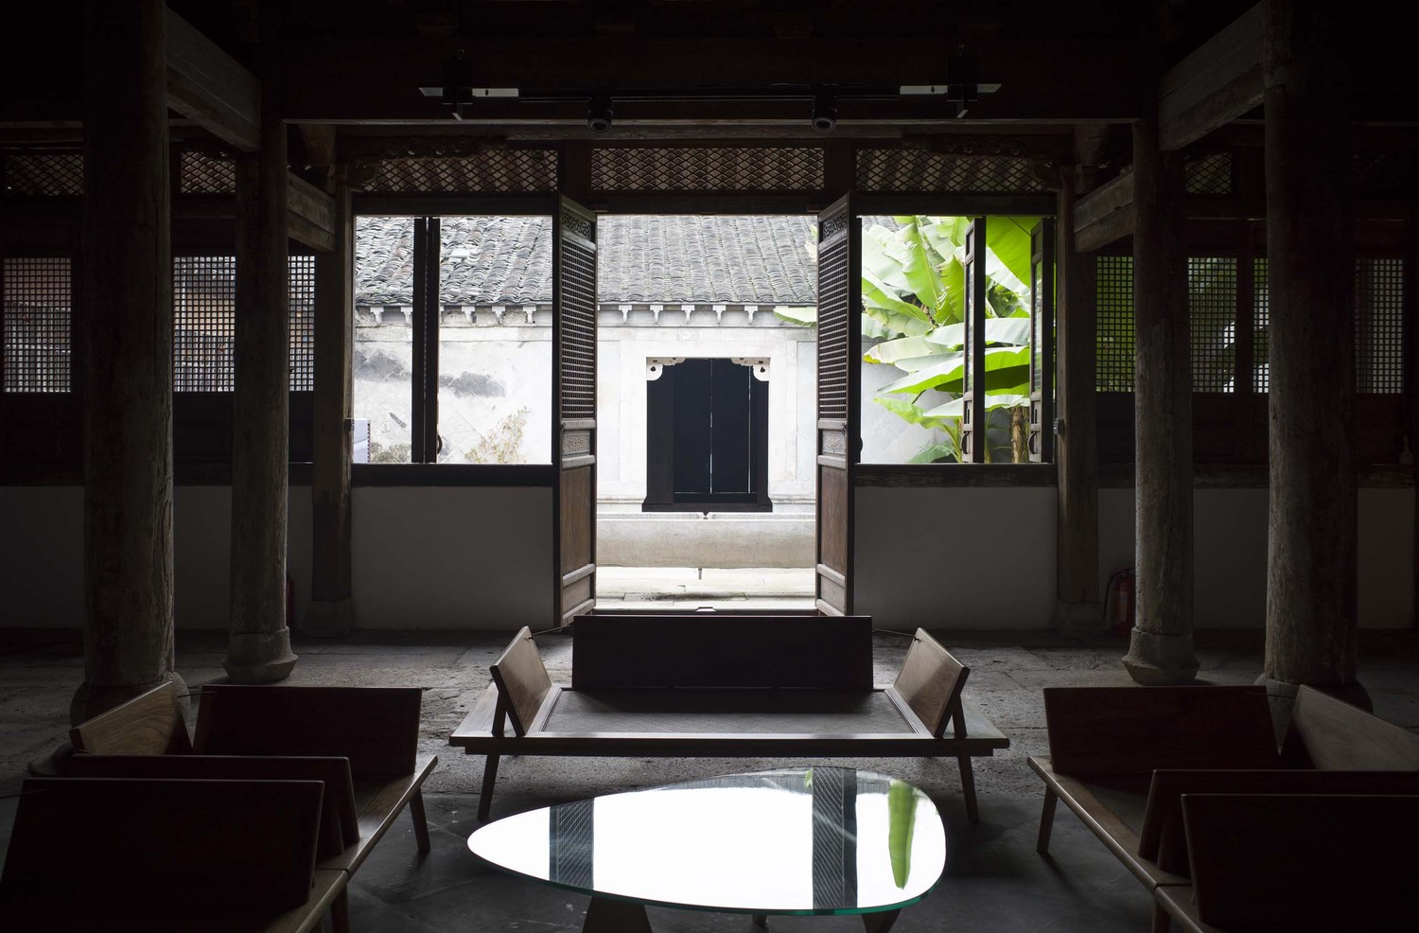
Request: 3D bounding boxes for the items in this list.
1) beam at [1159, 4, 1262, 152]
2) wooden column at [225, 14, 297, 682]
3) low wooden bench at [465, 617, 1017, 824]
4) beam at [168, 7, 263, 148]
[{"bbox_3d":[2.690,-1.990,5.770,0.200,0.460,1.200,0,1,0],"label":"beam"},{"bbox_3d":[-2.640,-0.690,6.500,0.420,3.950,0.420,0,1,0],"label":"wooden column"},{"bbox_3d":[0.068,1.000,4.570,2.060,0.600,1.000,0,1,0],"label":"low wooden bench"},{"bbox_3d":[-2.556,-1.921,5.497,0.134,0.371,1.288,0,2,0],"label":"beam"}]

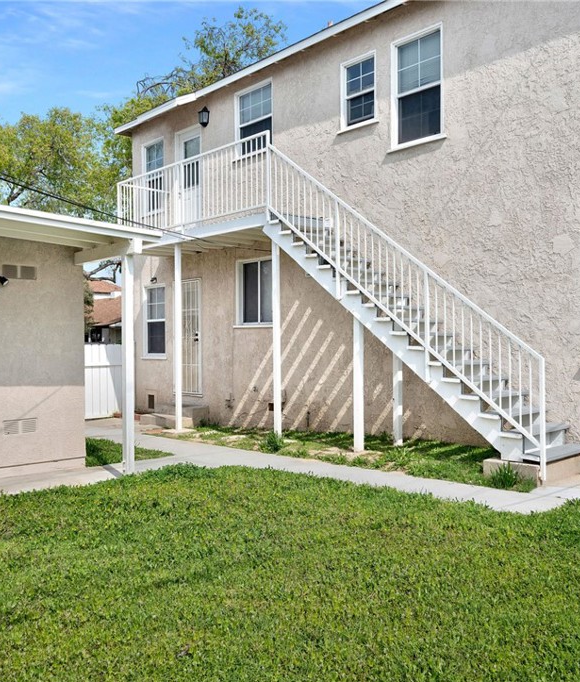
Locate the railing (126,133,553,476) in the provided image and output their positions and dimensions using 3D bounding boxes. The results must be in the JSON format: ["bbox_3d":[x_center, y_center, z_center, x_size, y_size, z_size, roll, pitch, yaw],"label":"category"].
[{"bbox_3d":[-0.018,-0.753,9.868,1.008,4.306,8.251,-1,0,-43],"label":"railing"}]

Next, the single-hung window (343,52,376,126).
[{"bbox_3d":[0.966,-3.479,9.551,0.100,0.906,0.629,-1,0,-43],"label":"single-hung window"}]

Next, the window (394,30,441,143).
[{"bbox_3d":[1.652,-3.243,8.813,0.100,1.364,0.764,-1,0,-43],"label":"window"}]

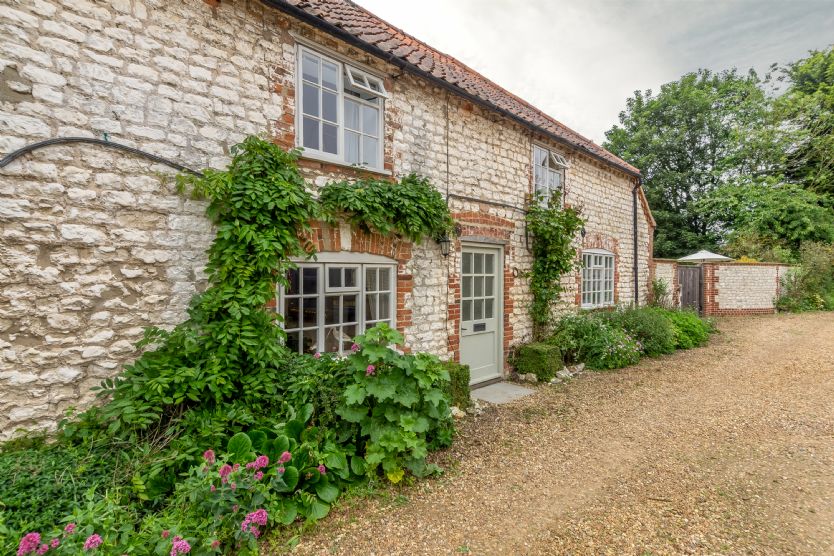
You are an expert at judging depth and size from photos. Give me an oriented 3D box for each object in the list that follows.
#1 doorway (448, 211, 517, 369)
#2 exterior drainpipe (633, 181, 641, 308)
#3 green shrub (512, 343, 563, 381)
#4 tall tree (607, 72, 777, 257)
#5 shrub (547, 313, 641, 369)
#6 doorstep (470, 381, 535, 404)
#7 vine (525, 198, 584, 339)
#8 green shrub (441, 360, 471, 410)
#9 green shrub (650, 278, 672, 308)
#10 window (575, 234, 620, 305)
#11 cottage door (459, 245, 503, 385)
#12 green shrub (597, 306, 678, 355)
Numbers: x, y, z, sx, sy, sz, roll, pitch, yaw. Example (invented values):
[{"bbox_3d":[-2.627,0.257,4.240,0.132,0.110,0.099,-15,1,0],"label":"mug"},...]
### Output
[{"bbox_3d":[0.948,0.324,6.043,1.550,2.450,0.200,-1,1,-44],"label":"doorway"},{"bbox_3d":[5.359,-0.470,10.137,0.100,3.800,0.170,-1,1,-44],"label":"exterior drainpipe"},{"bbox_3d":[1.961,1.304,6.633,0.540,0.530,0.460,-1,1,-44],"label":"green shrub"},{"bbox_3d":[15.856,-5.379,23.910,10.000,13.355,9.000,1,1,33],"label":"tall tree"},{"bbox_3d":[3.078,1.098,7.276,1.600,0.920,0.900,-1,1,-44],"label":"shrub"},{"bbox_3d":[1.189,1.603,5.761,0.850,0.060,0.570,-1,1,-44],"label":"doorstep"},{"bbox_3d":[2.430,0.001,7.112,1.430,2.760,0.400,-1,1,-44],"label":"vine"},{"bbox_3d":[0.297,1.331,5.016,0.500,0.530,0.440,-1,1,-44],"label":"green shrub"},{"bbox_3d":[6.612,0.720,11.308,0.600,1.380,0.480,-1,1,-44],"label":"green shrub"},{"bbox_3d":[3.847,0.007,8.816,1.720,1.210,0.110,-1,1,-44],"label":"window"},{"bbox_3d":[0.912,0.529,6.040,0.990,1.980,0.080,-1,1,-44],"label":"cottage door"},{"bbox_3d":[4.363,1.088,8.465,1.800,0.900,1.000,-1,1,-44],"label":"green shrub"}]

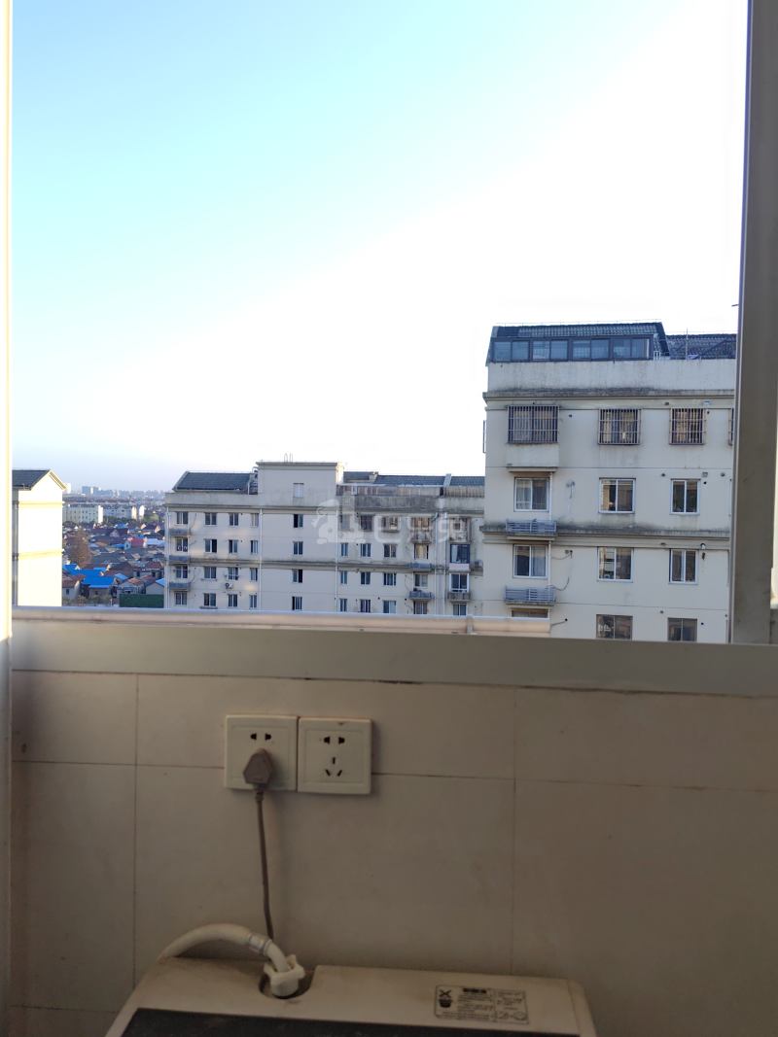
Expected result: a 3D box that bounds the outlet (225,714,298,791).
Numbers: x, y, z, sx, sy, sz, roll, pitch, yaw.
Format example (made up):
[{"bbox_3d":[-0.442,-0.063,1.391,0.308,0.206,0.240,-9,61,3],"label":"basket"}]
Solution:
[{"bbox_3d":[-0.150,0.276,0.955,0.086,0.086,0.012,1,0,5],"label":"outlet"}]

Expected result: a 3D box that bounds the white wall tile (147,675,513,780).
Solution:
[{"bbox_3d":[-0.080,0.245,0.959,0.450,0.109,0.010,1,0,5],"label":"white wall tile"}]

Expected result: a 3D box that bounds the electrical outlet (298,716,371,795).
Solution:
[{"bbox_3d":[-0.063,0.277,0.947,0.086,0.086,0.012,1,0,5],"label":"electrical outlet"}]

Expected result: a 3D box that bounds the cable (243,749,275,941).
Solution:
[{"bbox_3d":[-0.151,0.381,0.936,0.037,0.230,0.036,1,0,5],"label":"cable"}]

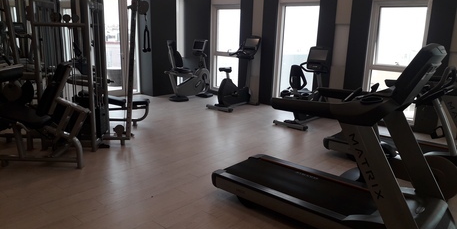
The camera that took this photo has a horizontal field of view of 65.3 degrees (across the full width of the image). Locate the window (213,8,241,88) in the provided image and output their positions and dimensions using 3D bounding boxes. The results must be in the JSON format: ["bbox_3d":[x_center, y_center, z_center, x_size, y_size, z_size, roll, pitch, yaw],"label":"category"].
[{"bbox_3d":[-0.010,-1.553,8.646,0.930,2.060,0.120,12,17,37],"label":"window"}]

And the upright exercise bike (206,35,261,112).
[{"bbox_3d":[0.171,-0.886,7.508,0.630,1.500,1.230,12,17,37],"label":"upright exercise bike"}]

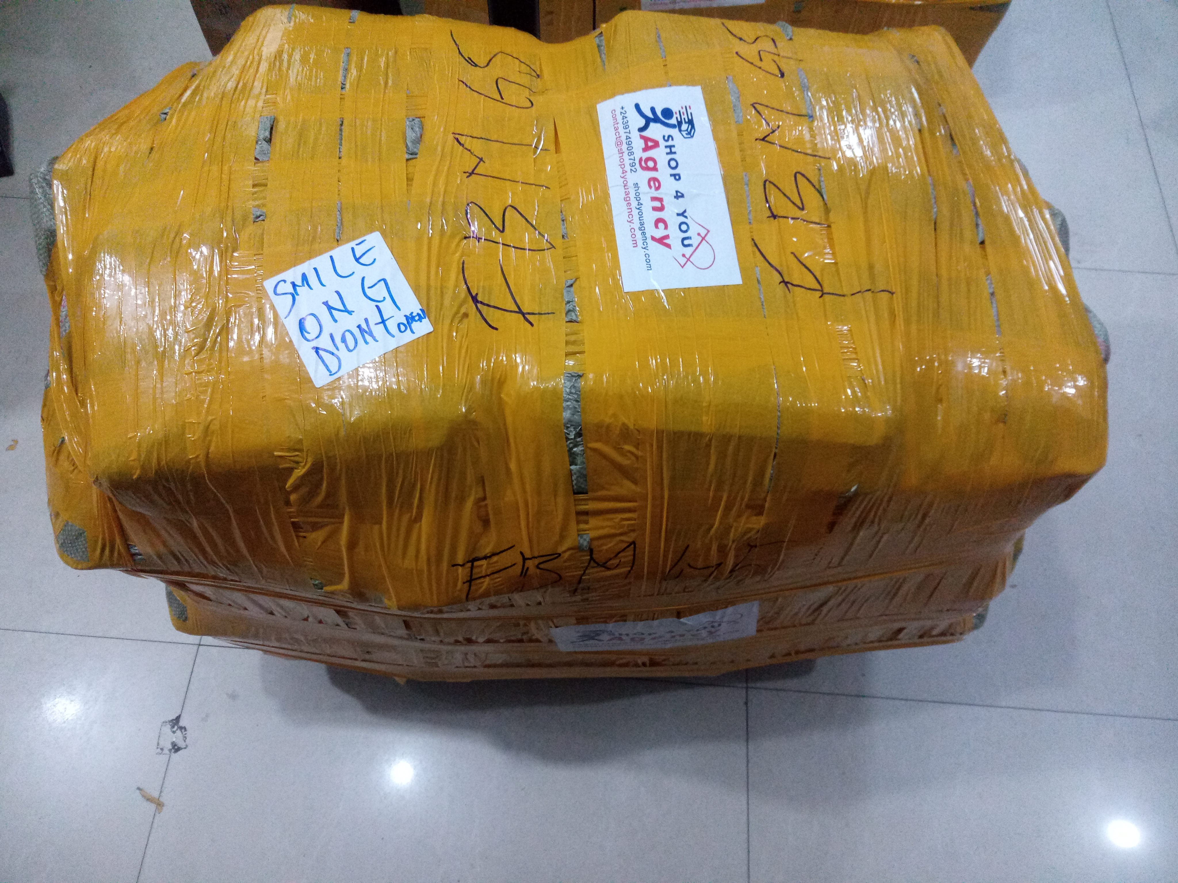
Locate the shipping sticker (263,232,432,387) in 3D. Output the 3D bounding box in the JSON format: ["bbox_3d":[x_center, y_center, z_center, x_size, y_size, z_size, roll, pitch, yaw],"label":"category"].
[{"bbox_3d":[-0.198,-0.111,0.784,0.104,0.004,0.105,-27,73,-12],"label":"shipping sticker"}]

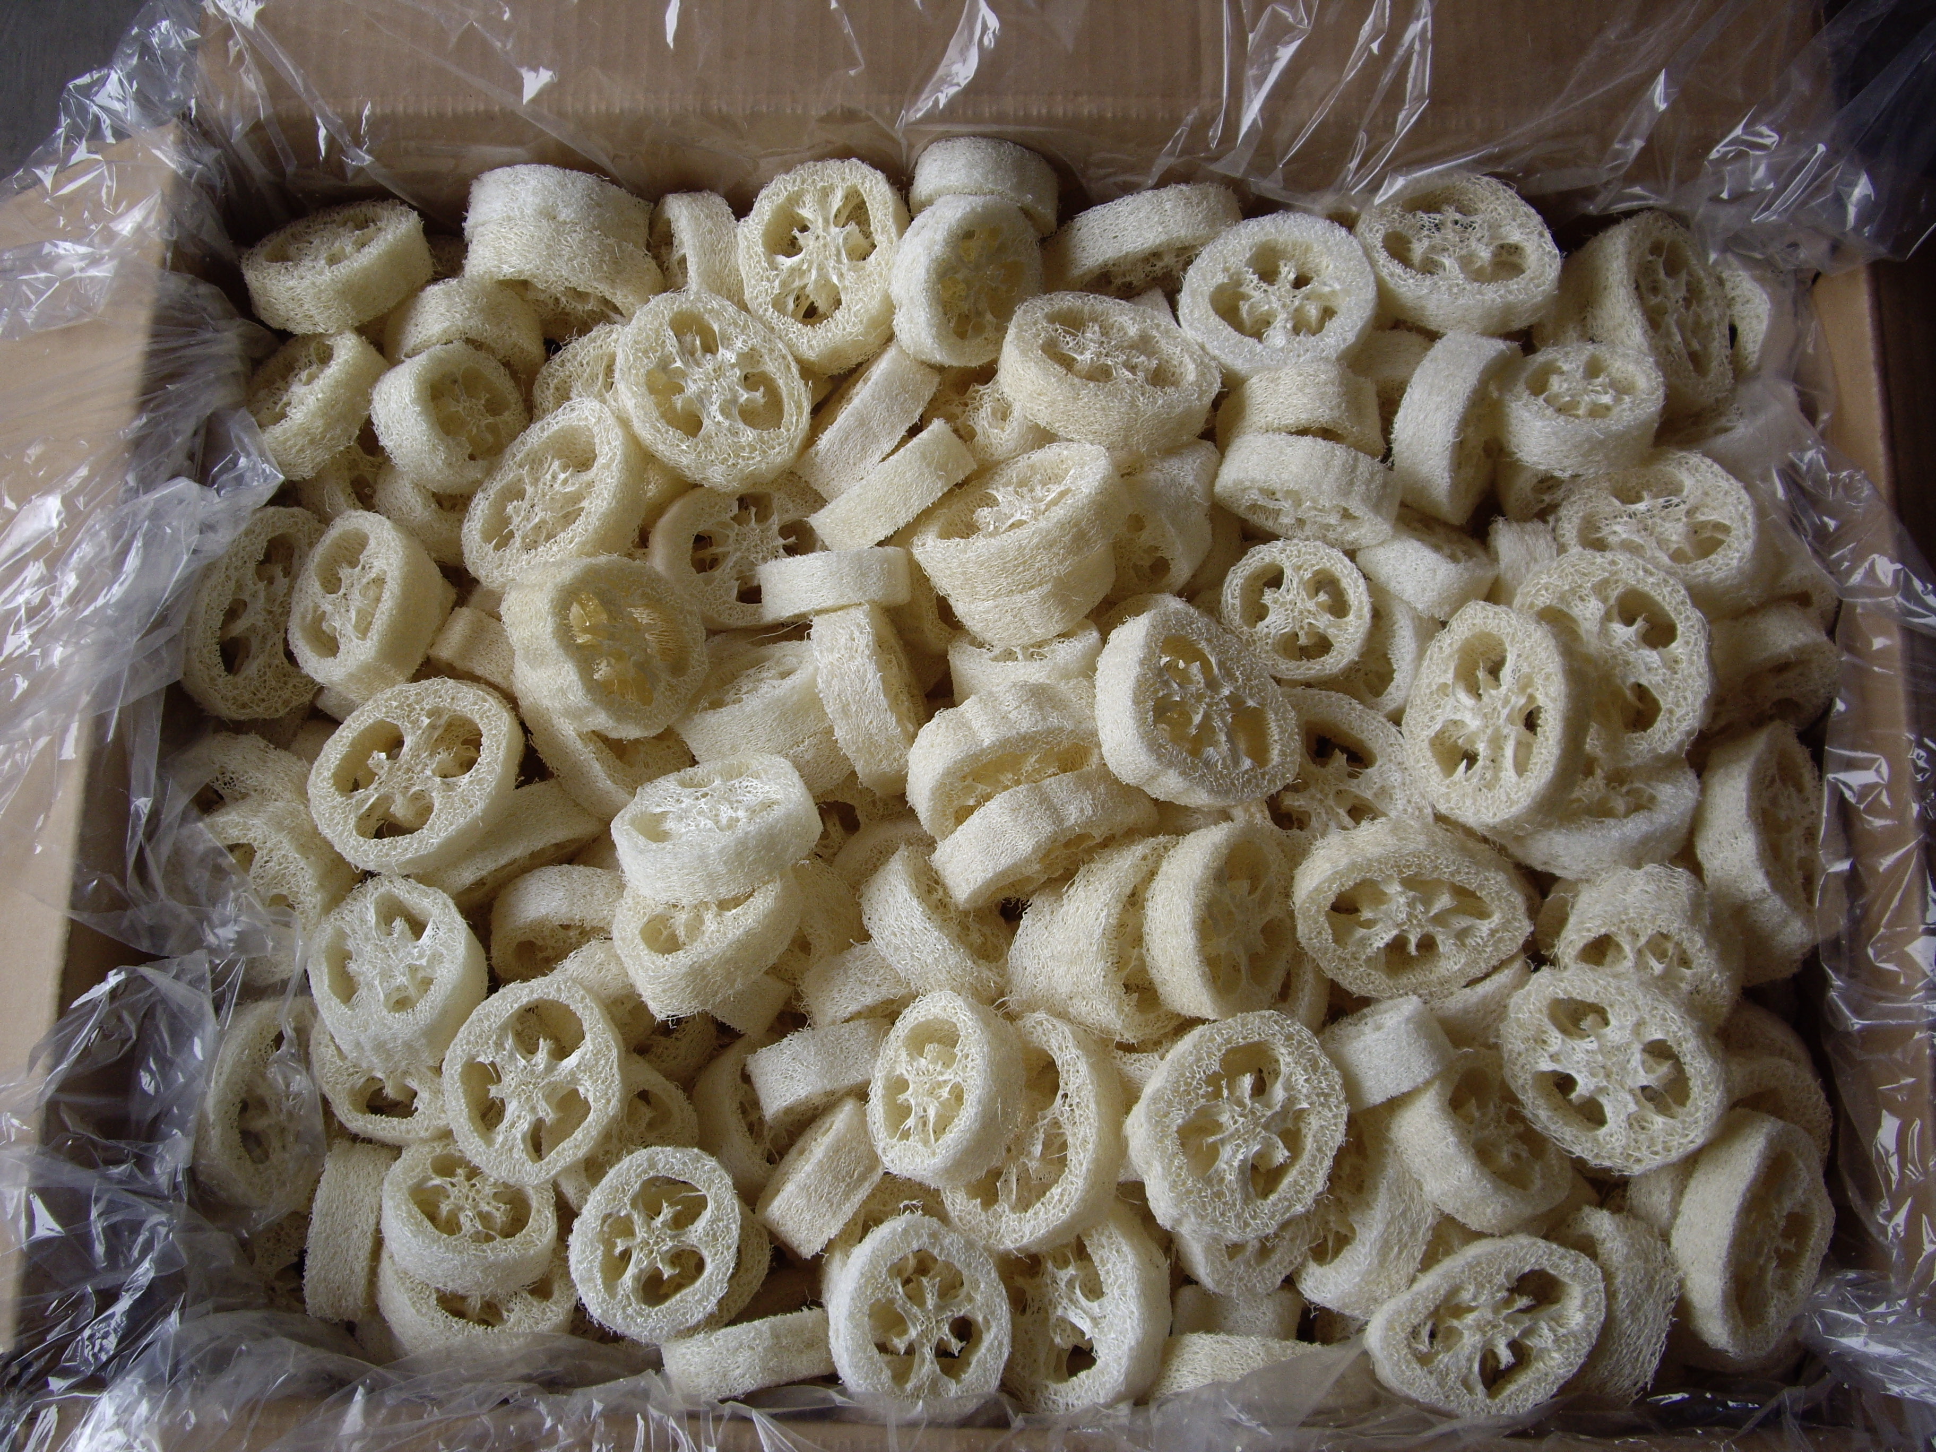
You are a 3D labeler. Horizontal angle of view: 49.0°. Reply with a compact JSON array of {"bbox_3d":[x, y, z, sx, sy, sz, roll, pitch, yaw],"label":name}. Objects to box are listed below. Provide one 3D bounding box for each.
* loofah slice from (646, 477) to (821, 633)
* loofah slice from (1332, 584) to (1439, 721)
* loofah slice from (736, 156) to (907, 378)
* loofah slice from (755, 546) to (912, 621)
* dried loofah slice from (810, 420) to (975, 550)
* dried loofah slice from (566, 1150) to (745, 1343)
[{"bbox_3d":[-0.083,-0.061,0.763,0.059,0.020,0.056,-1,91,-24],"label":"loofah slice"},{"bbox_3d":[0.131,-0.026,0.705,0.018,0.048,0.049,6,95,-42],"label":"loofah slice"},{"bbox_3d":[-0.049,-0.157,0.724,0.058,0.022,0.071,14,92,9],"label":"loofah slice"},{"bbox_3d":[-0.046,-0.050,0.740,0.051,0.051,0.019,-5,96,-3],"label":"loofah slice"},{"bbox_3d":[-0.026,-0.083,0.750,0.055,0.055,0.021,-36,99,2],"label":"dried loofah slice"},{"bbox_3d":[-0.098,0.163,0.667,0.053,0.019,0.060,19,69,-5],"label":"dried loofah slice"}]

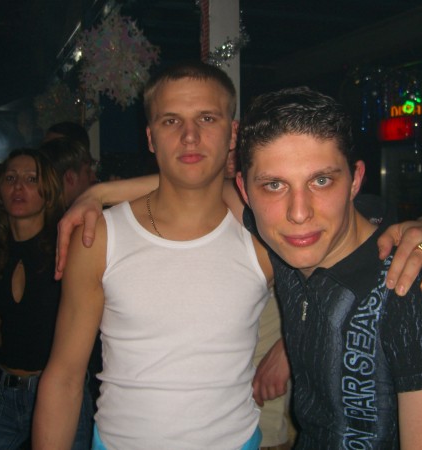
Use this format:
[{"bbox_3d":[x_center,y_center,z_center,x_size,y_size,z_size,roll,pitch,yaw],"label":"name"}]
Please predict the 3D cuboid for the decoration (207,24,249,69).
[{"bbox_3d":[0.066,-0.677,2.500,0.160,0.165,0.110,0,5,0],"label":"decoration"}]

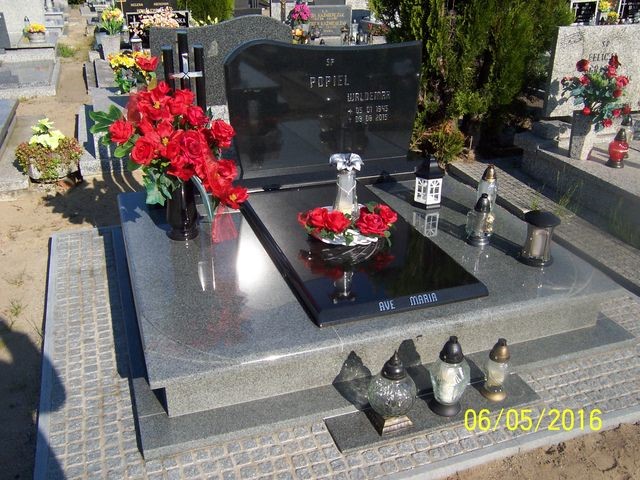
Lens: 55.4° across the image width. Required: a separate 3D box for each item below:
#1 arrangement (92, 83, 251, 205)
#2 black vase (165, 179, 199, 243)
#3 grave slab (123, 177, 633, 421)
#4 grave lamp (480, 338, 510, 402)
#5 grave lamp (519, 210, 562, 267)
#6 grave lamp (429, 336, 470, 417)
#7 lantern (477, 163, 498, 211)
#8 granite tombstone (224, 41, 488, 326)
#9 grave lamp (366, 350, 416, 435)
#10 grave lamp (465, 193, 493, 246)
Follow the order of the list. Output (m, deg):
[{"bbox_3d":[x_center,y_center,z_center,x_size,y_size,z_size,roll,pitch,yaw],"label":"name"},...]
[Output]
[{"bbox_3d":[-0.672,-0.416,2.726,0.638,0.559,0.486,-9,28,-17],"label":"arrangement"},{"bbox_3d":[-0.661,-0.161,2.878,0.155,0.290,0.155,-9,28,-17],"label":"black vase"},{"bbox_3d":[0.077,0.050,2.978,1.932,0.166,1.680,-9,28,-17],"label":"grave slab"},{"bbox_3d":[0.640,0.457,2.148,0.105,0.243,0.105,-9,28,-17],"label":"grave lamp"},{"bbox_3d":[0.986,-0.003,2.686,0.155,0.205,0.155,-9,28,-17],"label":"grave lamp"},{"bbox_3d":[0.450,0.460,2.086,0.138,0.293,0.138,0,27,0],"label":"grave lamp"},{"bbox_3d":[0.895,-0.278,3.188,0.105,0.240,0.105,-9,28,-17],"label":"lantern"},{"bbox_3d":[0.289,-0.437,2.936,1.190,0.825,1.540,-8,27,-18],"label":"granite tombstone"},{"bbox_3d":[0.247,0.493,2.008,0.165,0.300,0.165,-9,28,-17],"label":"grave lamp"},{"bbox_3d":[0.753,-0.099,2.835,0.125,0.238,0.115,-9,28,-17],"label":"grave lamp"}]

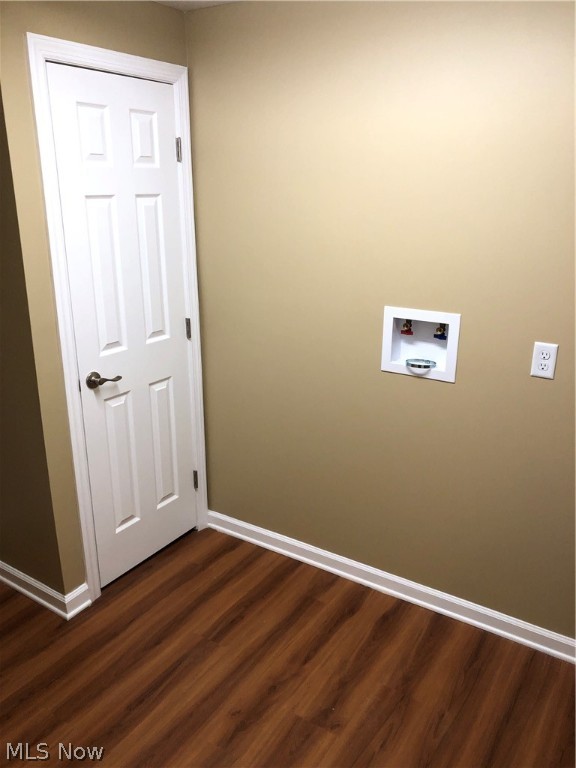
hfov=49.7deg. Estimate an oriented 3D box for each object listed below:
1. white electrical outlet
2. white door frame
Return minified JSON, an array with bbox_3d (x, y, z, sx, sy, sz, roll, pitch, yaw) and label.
[{"bbox_3d":[0.848,-0.076,2.052,0.073,0.116,0.012,11,20,32],"label":"white electrical outlet"},{"bbox_3d":[-0.650,-0.200,2.579,0.090,2.103,0.728,11,20,32],"label":"white door frame"}]

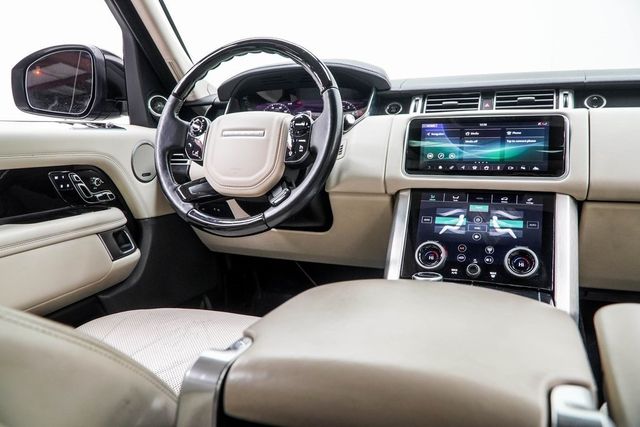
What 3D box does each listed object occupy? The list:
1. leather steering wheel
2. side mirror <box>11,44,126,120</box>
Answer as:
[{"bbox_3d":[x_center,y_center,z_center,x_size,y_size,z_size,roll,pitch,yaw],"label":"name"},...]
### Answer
[{"bbox_3d":[-0.131,-0.142,0.904,0.382,0.382,0.100,2,-11,20],"label":"leather steering wheel"},{"bbox_3d":[-0.601,-0.328,1.229,0.260,0.180,0.170,1,9,9],"label":"side mirror"}]

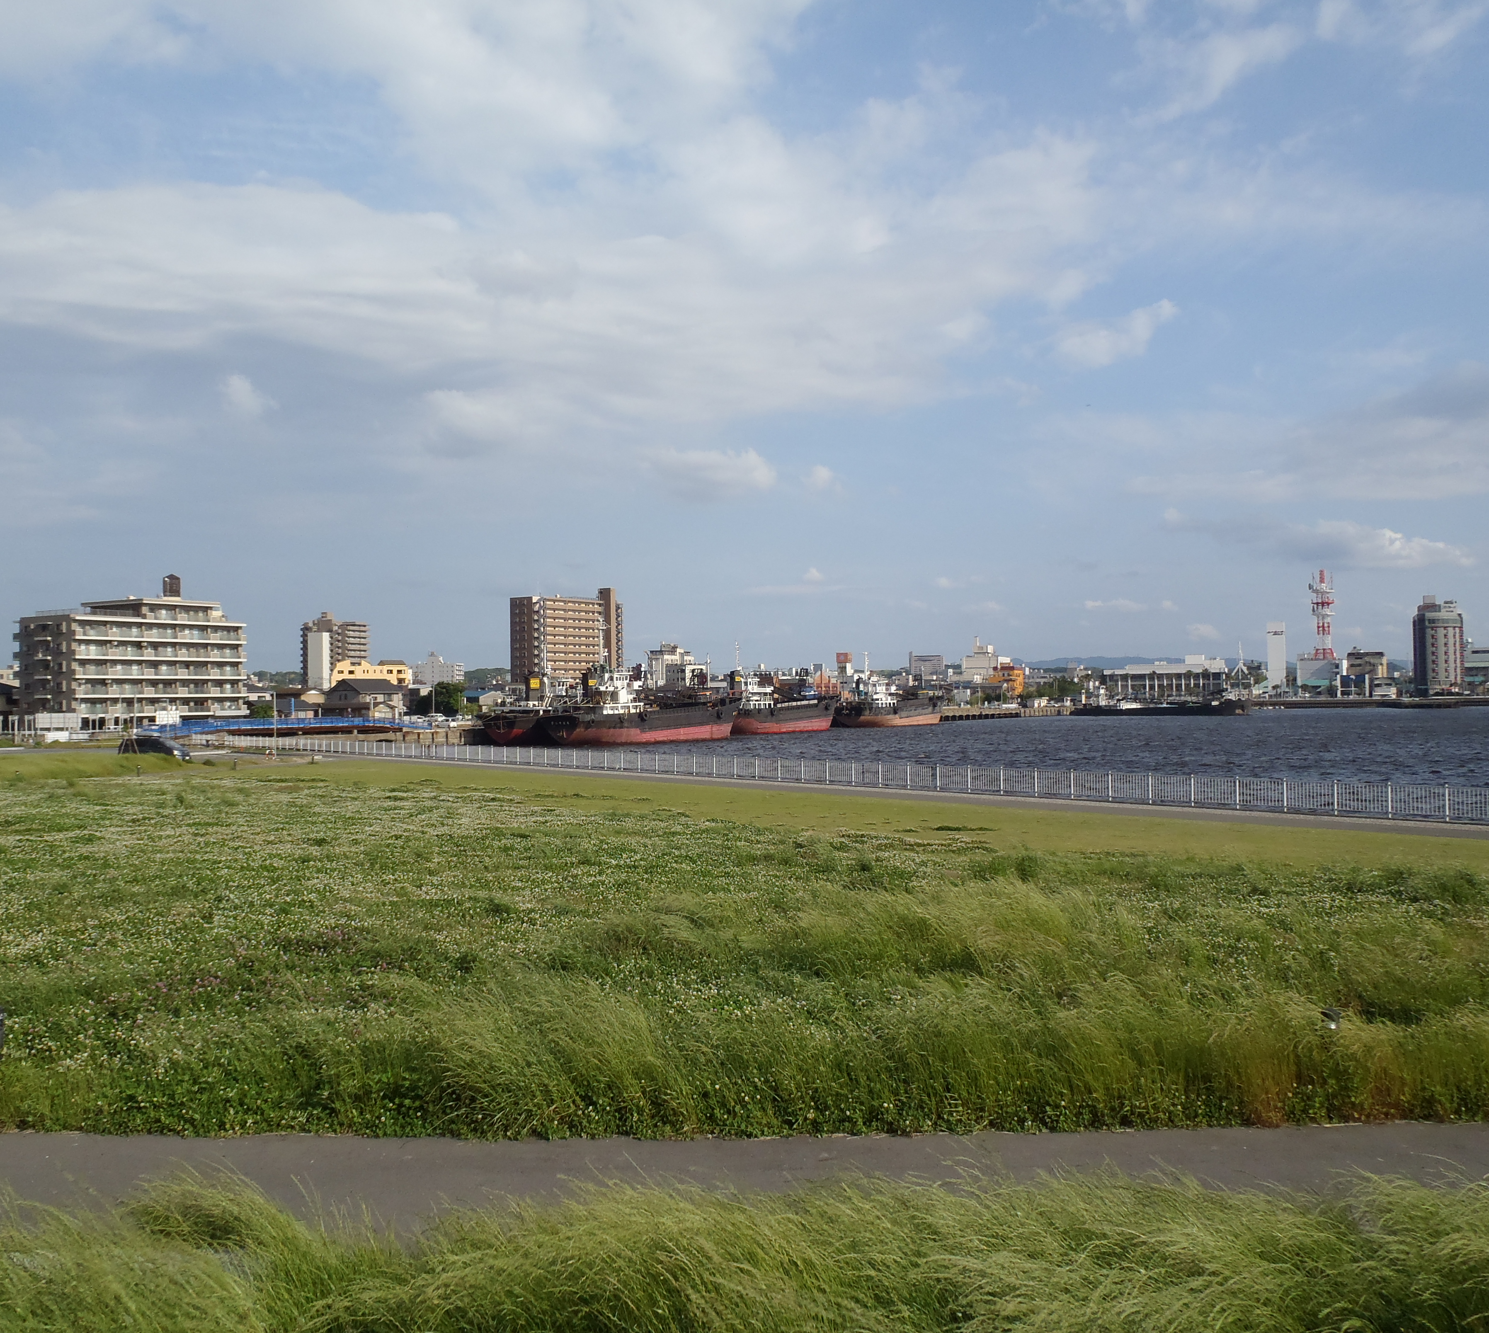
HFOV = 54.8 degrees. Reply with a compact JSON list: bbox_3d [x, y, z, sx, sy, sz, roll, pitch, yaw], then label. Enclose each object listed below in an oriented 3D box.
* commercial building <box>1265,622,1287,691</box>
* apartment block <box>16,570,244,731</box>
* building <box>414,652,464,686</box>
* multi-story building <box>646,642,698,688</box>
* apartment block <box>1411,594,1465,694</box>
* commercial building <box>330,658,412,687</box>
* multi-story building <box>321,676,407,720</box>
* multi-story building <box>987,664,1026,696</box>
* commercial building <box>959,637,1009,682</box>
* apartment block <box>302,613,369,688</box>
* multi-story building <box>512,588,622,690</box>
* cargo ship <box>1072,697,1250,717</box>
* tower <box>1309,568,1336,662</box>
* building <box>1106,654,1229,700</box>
[{"bbox_3d":[233.280,-1.980,630.140,7.400,33.600,4.500,-1,-1,33],"label":"commercial building"},{"bbox_3d":[-97.780,-2.280,230.060,16.000,25.000,30.000,-1,-1,33],"label":"apartment block"},{"bbox_3d":[-190.690,8.630,899.990,38.000,34.200,11.000,-1,-1,33],"label":"building"},{"bbox_3d":[-25.460,4.920,561.960,18.500,25.690,16.000,-2,-2,36],"label":"multi-story building"},{"bbox_3d":[284.740,-6.890,590.220,18.500,40.600,18.000,-1,-1,33],"label":"apartment block"},{"bbox_3d":[-118.150,6.560,454.990,25.000,17.500,14.000,0,-1,-7],"label":"commercial building"},{"bbox_3d":[-73.060,7.120,275.710,12.000,9.180,10.500,-2,-2,36],"label":"multi-story building"},{"bbox_3d":[95.160,7.340,522.220,11.000,15.810,10.000,-2,-2,36],"label":"multi-story building"},{"bbox_3d":[108.630,2.210,650.080,16.000,29.500,17.000,-1,-1,33],"label":"commercial building"},{"bbox_3d":[-181.120,-0.300,637.010,20.000,43.740,22.000,-2,-2,36],"label":"apartment block"},{"bbox_3d":[-62.040,-5.760,506.580,18.500,43.200,41.000,-1,-1,33],"label":"multi-story building"},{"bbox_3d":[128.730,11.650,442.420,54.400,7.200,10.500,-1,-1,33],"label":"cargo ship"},{"bbox_3d":[270.970,-24.120,675.660,9.600,42.370,9.600,-2,-2,36],"label":"tower"},{"bbox_3d":[182.820,6.550,621.810,49.000,19.730,28.000,-1,-1,21],"label":"building"}]

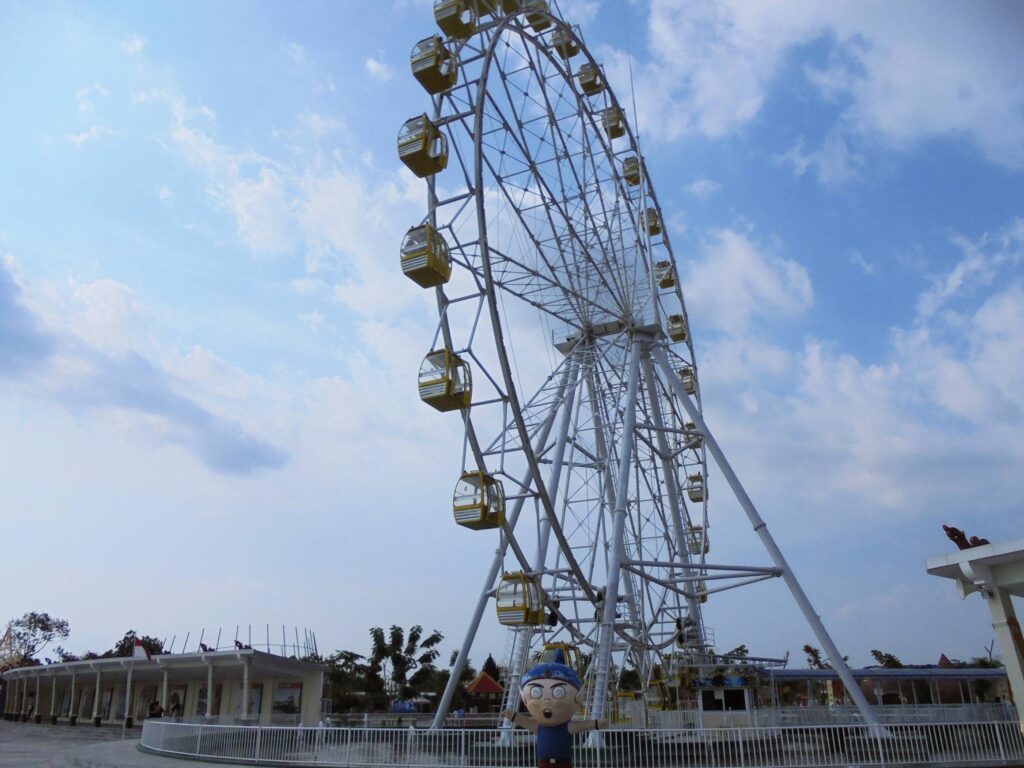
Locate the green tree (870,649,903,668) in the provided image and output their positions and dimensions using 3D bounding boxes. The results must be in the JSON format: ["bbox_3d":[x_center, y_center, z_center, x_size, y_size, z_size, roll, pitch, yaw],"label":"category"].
[{"bbox_3d":[30.220,23.182,61.269,3.000,4.000,2.900,-10,-23,23],"label":"green tree"}]

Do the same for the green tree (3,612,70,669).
[{"bbox_3d":[-36.421,20.985,57.641,5.100,7.430,4.840,11,-25,-29],"label":"green tree"}]

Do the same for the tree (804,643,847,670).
[{"bbox_3d":[24.411,22.315,59.216,3.390,4.280,3.220,-9,-23,19],"label":"tree"}]

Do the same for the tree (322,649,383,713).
[{"bbox_3d":[-9.511,17.614,45.294,3.530,3.860,3.360,3,-22,-11],"label":"tree"}]

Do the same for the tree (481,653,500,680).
[{"bbox_3d":[-1.591,22.114,57.266,1.800,4.010,1.800,0,-21,-2],"label":"tree"}]

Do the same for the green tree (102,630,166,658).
[{"bbox_3d":[-27.024,20.294,53.951,4.350,5.730,4.130,9,-24,-24],"label":"green tree"}]

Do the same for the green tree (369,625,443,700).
[{"bbox_3d":[-6.607,17.475,47.030,4.530,5.300,4.300,2,-22,-7],"label":"green tree"}]

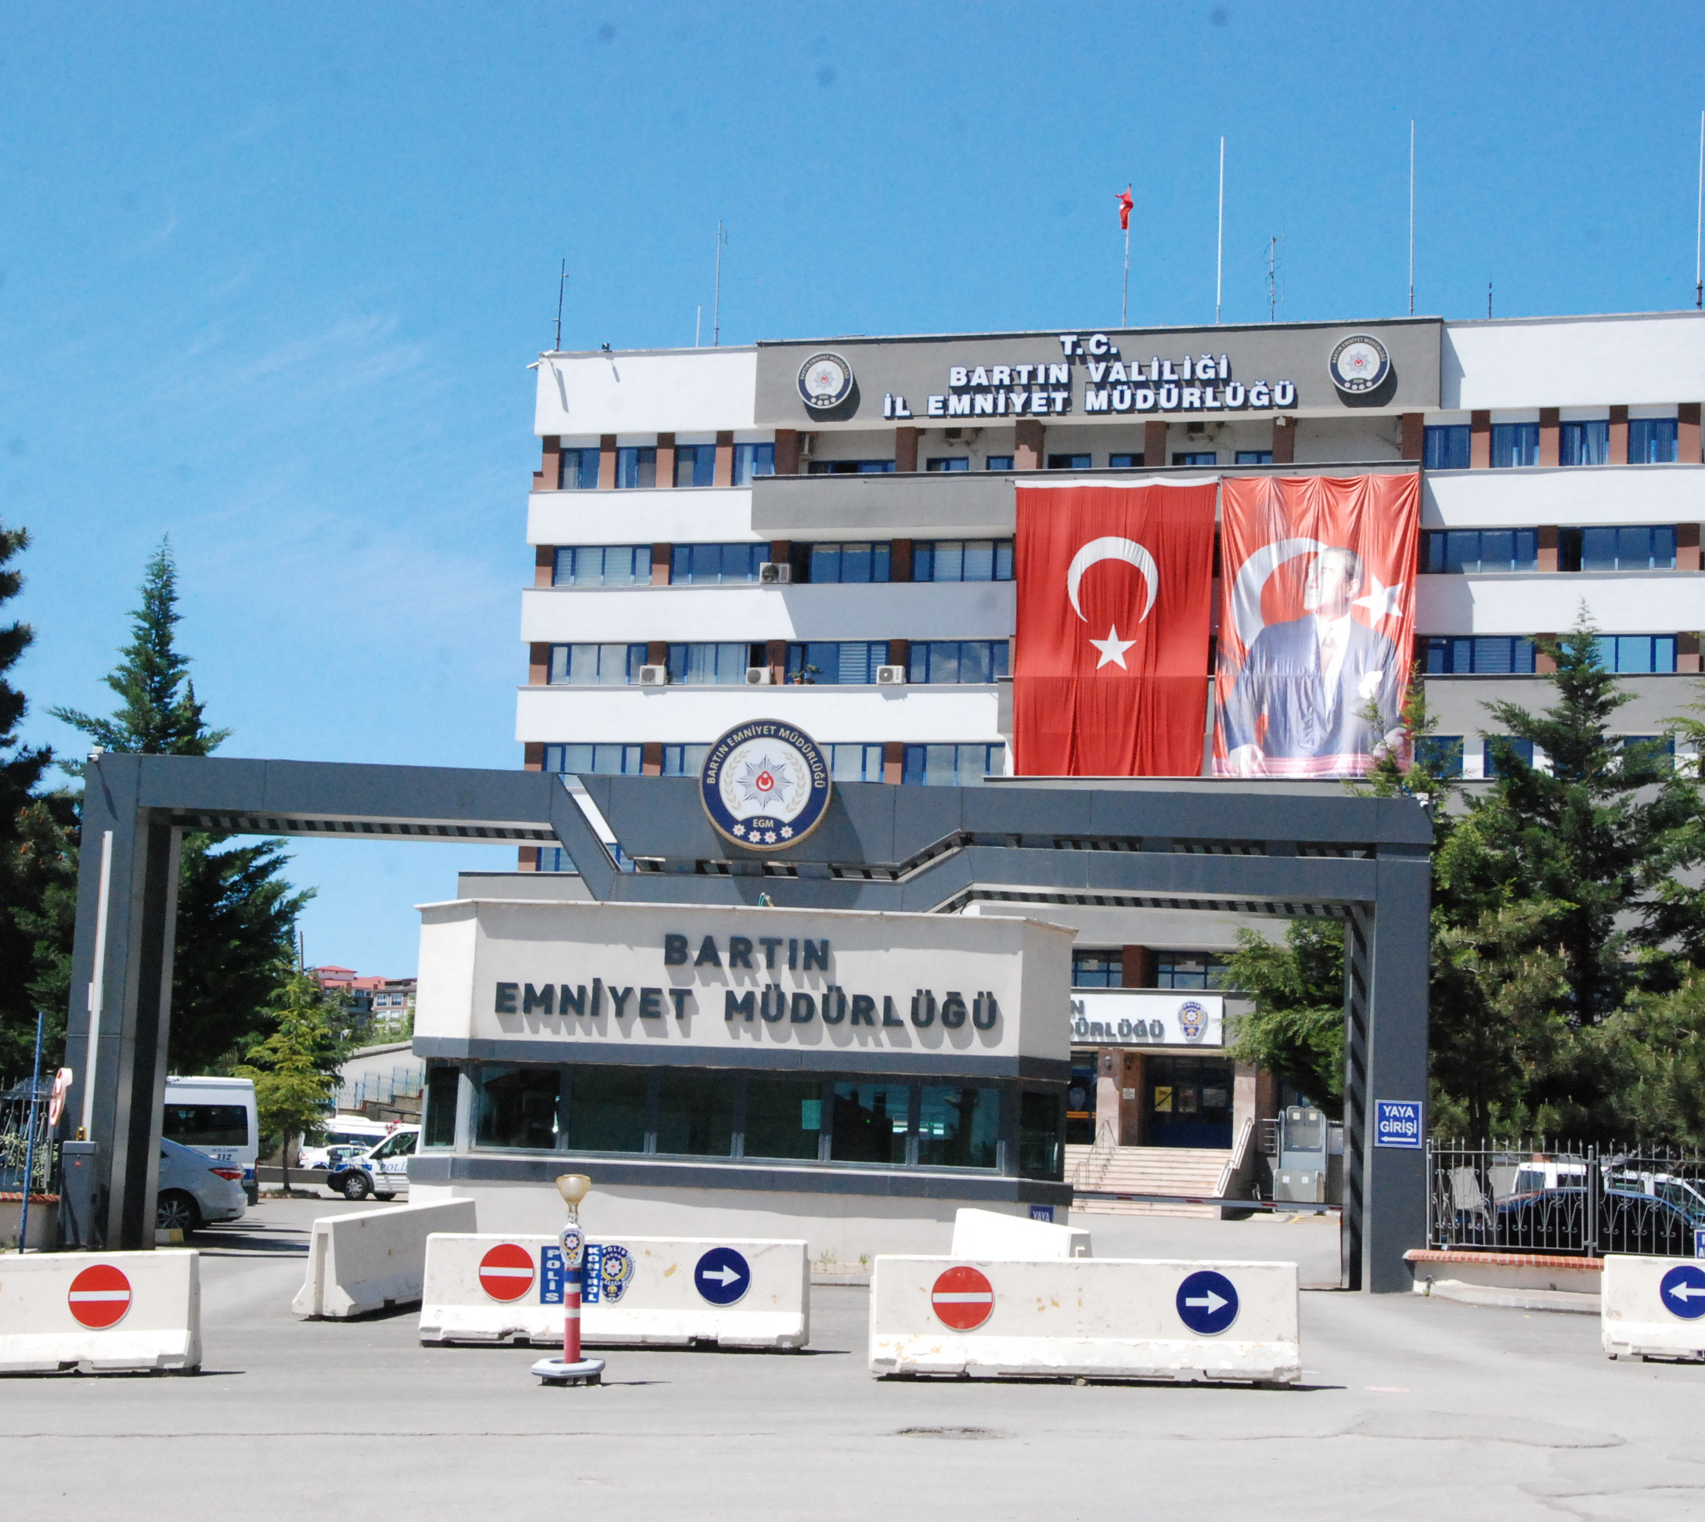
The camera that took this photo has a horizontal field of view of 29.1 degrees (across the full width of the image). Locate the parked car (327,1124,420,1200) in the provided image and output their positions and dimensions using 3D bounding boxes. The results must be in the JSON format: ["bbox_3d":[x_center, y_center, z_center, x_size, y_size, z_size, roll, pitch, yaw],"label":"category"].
[{"bbox_3d":[-10.396,9.847,79.966,4.280,1.850,1.800,1,-7,14],"label":"parked car"}]

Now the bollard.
[{"bbox_3d":[-1.991,3.630,23.211,0.510,1.470,0.500,-1,-8,5],"label":"bollard"}]

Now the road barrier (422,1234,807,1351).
[{"bbox_3d":[-1.863,4.221,26.031,3.030,0.800,0.585,0,-7,5],"label":"road barrier"}]

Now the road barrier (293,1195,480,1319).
[{"bbox_3d":[-4.053,4.459,29.559,0.585,0.800,3.030,-1,-4,18],"label":"road barrier"}]

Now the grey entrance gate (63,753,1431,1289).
[{"bbox_3d":[-1.297,3.636,44.936,17.900,6.500,2.700,2,-7,1],"label":"grey entrance gate"}]

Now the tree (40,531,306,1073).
[{"bbox_3d":[-13.193,1.954,60.814,6.200,12.600,6.200,2,-7,0],"label":"tree"}]

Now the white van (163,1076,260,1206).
[{"bbox_3d":[-15.891,7.942,69.300,6.800,2.720,2.000,3,-7,-6],"label":"white van"}]

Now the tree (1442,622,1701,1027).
[{"bbox_3d":[15.551,3.903,71.143,5.713,14.064,5.713,2,-7,0],"label":"tree"}]

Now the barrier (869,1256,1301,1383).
[{"bbox_3d":[1.676,4.002,23.525,3.030,0.800,0.585,0,-8,6],"label":"barrier"}]

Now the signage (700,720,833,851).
[{"bbox_3d":[-1.150,0.332,43.930,1.743,1.743,0.180,2,-7,1],"label":"signage"}]

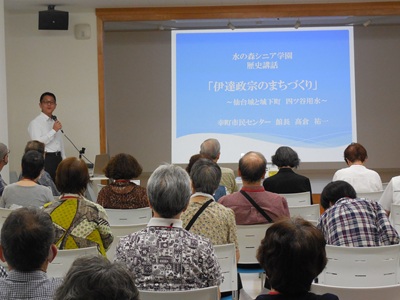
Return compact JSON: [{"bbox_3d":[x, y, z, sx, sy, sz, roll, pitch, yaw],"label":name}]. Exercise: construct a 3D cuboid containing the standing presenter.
[{"bbox_3d":[-1.487,0.306,9.236,0.450,1.745,0.340,-3,3,-37],"label":"standing presenter"}]

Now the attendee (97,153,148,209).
[{"bbox_3d":[-0.586,0.628,7.325,0.440,1.215,0.750,-1,2,5],"label":"attendee"}]

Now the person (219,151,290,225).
[{"bbox_3d":[0.385,0.627,6.375,0.500,1.246,0.750,-1,2,2],"label":"person"}]

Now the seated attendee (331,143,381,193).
[{"bbox_3d":[1.445,0.534,8.524,0.460,1.203,0.750,-2,2,-2],"label":"seated attendee"}]

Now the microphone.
[{"bbox_3d":[-1.368,-0.248,9.020,0.050,0.220,0.050,-15,-29,-30],"label":"microphone"}]

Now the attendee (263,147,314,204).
[{"bbox_3d":[0.786,0.564,8.274,0.460,1.197,0.750,-1,2,3],"label":"attendee"}]

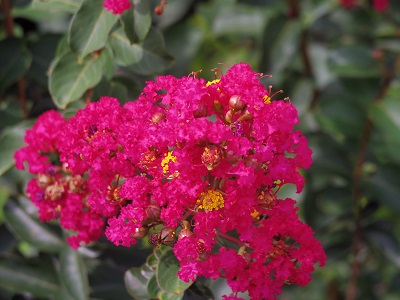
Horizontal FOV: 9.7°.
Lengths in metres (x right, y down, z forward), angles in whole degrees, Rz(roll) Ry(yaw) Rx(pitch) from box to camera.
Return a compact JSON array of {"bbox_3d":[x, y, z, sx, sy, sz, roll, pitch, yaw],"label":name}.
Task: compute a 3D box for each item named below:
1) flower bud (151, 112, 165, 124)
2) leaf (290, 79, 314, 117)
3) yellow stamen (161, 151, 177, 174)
[{"bbox_3d":[-0.023,-0.017,1.250,0.007,0.006,0.007,0,12,0],"label":"flower bud"},{"bbox_3d":[0.072,-0.037,1.650,0.017,0.030,0.006,12,-20,33],"label":"leaf"},{"bbox_3d":[-0.017,0.007,1.245,0.008,0.013,0.008,0,12,0],"label":"yellow stamen"}]

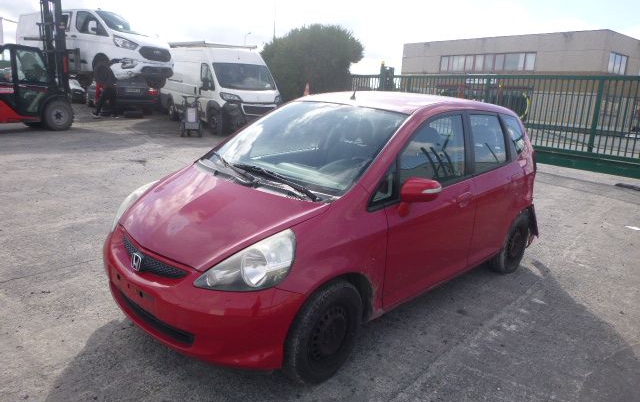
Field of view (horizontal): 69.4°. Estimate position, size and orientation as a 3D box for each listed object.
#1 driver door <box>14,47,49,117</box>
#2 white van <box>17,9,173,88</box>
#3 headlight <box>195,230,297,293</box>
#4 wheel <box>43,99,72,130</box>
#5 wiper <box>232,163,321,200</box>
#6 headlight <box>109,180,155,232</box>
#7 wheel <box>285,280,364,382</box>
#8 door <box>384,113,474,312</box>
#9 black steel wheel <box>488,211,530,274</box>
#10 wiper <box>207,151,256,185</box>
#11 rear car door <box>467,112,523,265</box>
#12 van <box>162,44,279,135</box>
[{"bbox_3d":[-7.587,-3.144,12.200,0.090,1.744,0.864,14,17,37],"label":"driver door"},{"bbox_3d":[-6.626,-4.511,13.812,5.080,1.980,2.020,11,15,28],"label":"white van"},{"bbox_3d":[-0.366,0.299,2.235,0.295,0.290,0.440,16,19,42],"label":"headlight"},{"bbox_3d":[-7.176,-2.289,12.575,0.260,0.800,0.800,12,17,31],"label":"wheel"},{"bbox_3d":[-0.308,-0.137,2.827,0.085,0.075,0.895,-24,31,-33],"label":"wiper"},{"bbox_3d":[-1.194,0.045,3.010,0.440,0.290,0.320,-6,17,-35],"label":"headlight"},{"bbox_3d":[-0.006,0.689,2.504,0.185,0.575,0.575,15,18,40],"label":"wheel"},{"bbox_3d":[0.694,0.008,3.108,0.260,1.170,1.090,16,19,42],"label":"door"},{"bbox_3d":[1.712,0.373,4.222,0.185,0.575,0.575,16,18,42],"label":"black steel wheel"},{"bbox_3d":[-0.582,-0.236,3.125,0.070,0.060,0.699,-20,32,-28],"label":"wiper"},{"bbox_3d":[1.369,-0.127,3.777,0.260,1.150,0.850,16,19,42],"label":"rear car door"},{"bbox_3d":[-3.257,-3.689,14.993,2.100,2.600,5.640,-7,18,-34],"label":"van"}]

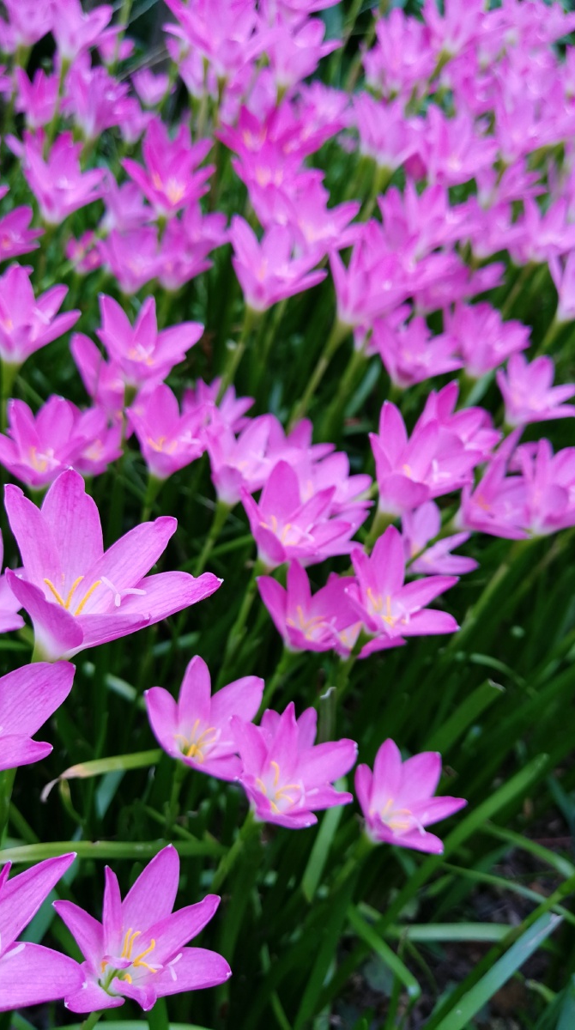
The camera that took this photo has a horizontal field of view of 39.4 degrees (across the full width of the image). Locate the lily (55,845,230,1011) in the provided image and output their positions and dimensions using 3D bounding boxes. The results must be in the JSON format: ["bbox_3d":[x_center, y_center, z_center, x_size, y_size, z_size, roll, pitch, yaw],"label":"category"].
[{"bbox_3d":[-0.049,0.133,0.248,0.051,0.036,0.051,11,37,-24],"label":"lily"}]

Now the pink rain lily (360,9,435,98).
[{"bbox_3d":[0.082,-0.366,0.644,0.062,0.052,0.062,-11,43,-26],"label":"pink rain lily"}]

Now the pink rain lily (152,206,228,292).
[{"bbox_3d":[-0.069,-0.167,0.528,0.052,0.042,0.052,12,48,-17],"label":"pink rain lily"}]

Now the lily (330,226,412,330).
[{"bbox_3d":[0.046,-0.148,0.520,0.060,0.052,0.060,-4,43,-27],"label":"lily"}]

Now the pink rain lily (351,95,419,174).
[{"bbox_3d":[0.072,-0.306,0.653,0.058,0.050,0.058,-4,43,-27],"label":"pink rain lily"}]

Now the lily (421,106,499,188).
[{"bbox_3d":[0.126,-0.282,0.625,0.062,0.050,0.062,-4,43,-27],"label":"lily"}]

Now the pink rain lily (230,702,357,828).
[{"bbox_3d":[-0.005,0.135,0.396,0.066,0.048,0.066,5,39,-27],"label":"pink rain lily"}]

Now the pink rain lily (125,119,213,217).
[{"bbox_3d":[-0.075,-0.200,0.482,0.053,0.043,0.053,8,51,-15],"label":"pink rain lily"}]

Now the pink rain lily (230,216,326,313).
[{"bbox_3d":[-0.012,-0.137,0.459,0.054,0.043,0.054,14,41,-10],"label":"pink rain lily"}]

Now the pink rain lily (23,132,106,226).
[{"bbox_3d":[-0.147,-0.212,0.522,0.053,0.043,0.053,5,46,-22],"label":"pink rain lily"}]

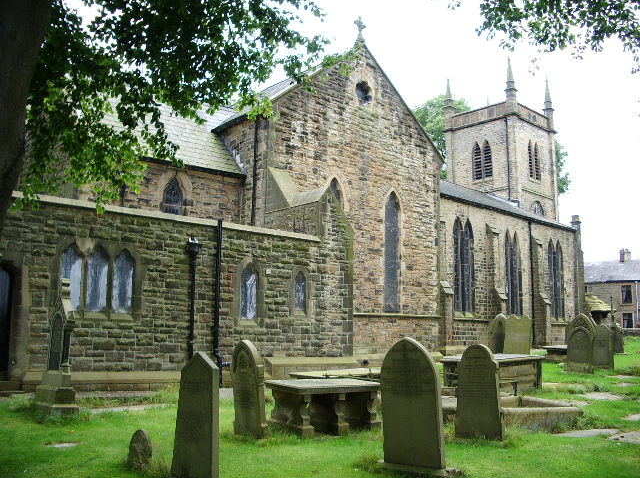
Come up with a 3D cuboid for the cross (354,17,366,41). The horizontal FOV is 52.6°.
[{"bbox_3d":[1.500,-7.764,23.932,0.628,0.969,0.170,9,-12,-42],"label":"cross"}]

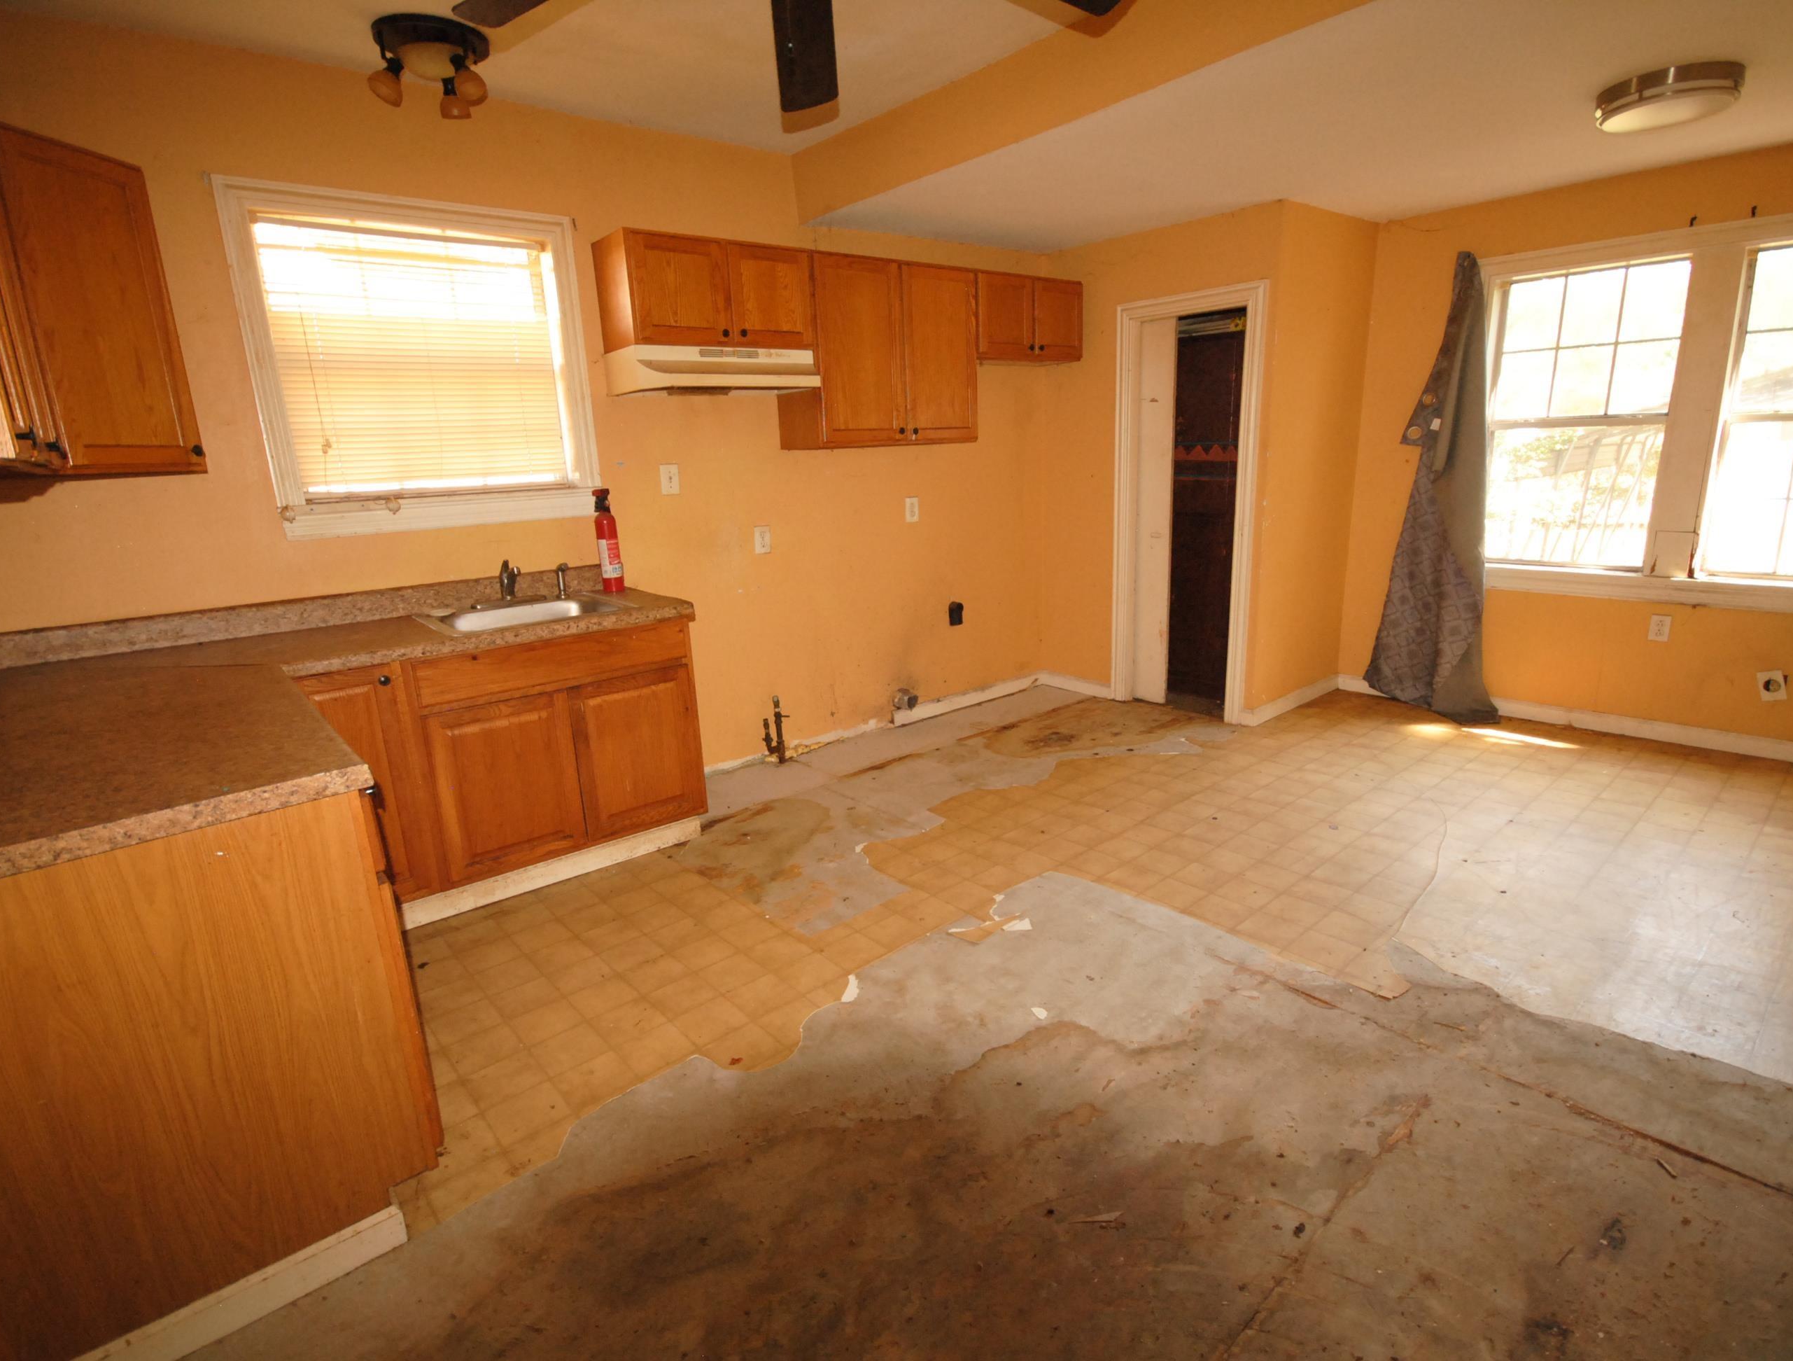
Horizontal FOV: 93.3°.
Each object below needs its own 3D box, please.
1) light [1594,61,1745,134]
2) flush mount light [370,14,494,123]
[{"bbox_3d":[2.423,-1.826,2.663,0.350,0.085,0.350,-14,18,-39],"label":"light"},{"bbox_3d":[-1.364,-1.800,2.521,0.315,0.185,0.315,-14,18,-39],"label":"flush mount light"}]

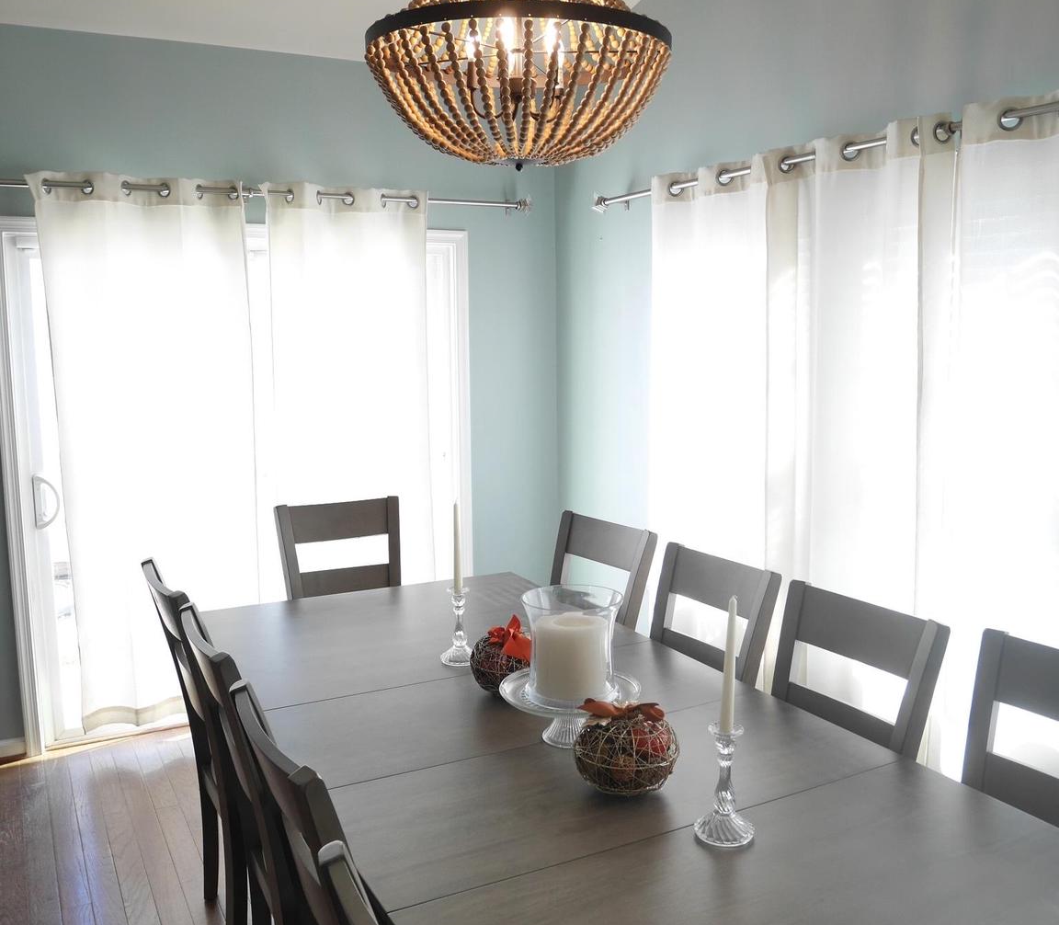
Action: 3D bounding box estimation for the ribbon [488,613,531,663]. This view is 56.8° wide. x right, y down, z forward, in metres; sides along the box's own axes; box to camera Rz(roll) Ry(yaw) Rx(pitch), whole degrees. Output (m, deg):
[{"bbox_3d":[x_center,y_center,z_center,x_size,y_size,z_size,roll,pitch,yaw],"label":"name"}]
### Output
[{"bbox_3d":[-0.045,0.412,2.312,0.120,0.090,0.105,0,7,-1],"label":"ribbon"}]

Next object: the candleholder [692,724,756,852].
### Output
[{"bbox_3d":[0.334,0.544,1.664,0.102,0.185,0.102,0,7,0],"label":"candleholder"}]

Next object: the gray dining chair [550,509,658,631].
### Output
[{"bbox_3d":[0.040,0.718,3.151,0.570,1.010,0.470,-5,9,-33],"label":"gray dining chair"}]

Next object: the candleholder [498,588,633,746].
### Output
[{"bbox_3d":[0.089,0.436,2.097,0.300,0.310,0.300,0,7,0],"label":"candleholder"}]

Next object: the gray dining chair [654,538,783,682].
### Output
[{"bbox_3d":[0.298,0.769,2.667,0.565,0.995,0.460,-4,9,-28],"label":"gray dining chair"}]

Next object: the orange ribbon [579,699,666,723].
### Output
[{"bbox_3d":[0.173,0.462,1.812,0.165,0.045,0.085,1,8,6],"label":"orange ribbon"}]

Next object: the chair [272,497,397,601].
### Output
[{"bbox_3d":[-0.587,0.680,3.496,0.470,1.010,0.570,-4,8,-28],"label":"chair"}]

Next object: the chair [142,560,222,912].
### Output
[{"bbox_3d":[-0.703,0.776,2.739,0.570,1.010,0.470,-4,8,-28],"label":"chair"}]

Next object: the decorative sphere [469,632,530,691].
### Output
[{"bbox_3d":[-0.052,0.474,2.367,0.180,0.170,0.180,0,7,0],"label":"decorative sphere"}]

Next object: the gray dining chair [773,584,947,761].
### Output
[{"bbox_3d":[0.546,0.827,2.218,0.565,0.995,0.460,-4,9,-28],"label":"gray dining chair"}]

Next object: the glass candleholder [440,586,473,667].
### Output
[{"bbox_3d":[-0.190,0.433,2.611,0.098,0.194,0.098,0,7,0],"label":"glass candleholder"}]

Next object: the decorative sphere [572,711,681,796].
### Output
[{"bbox_3d":[0.181,0.540,1.822,0.194,0.153,0.194,0,7,0],"label":"decorative sphere"}]

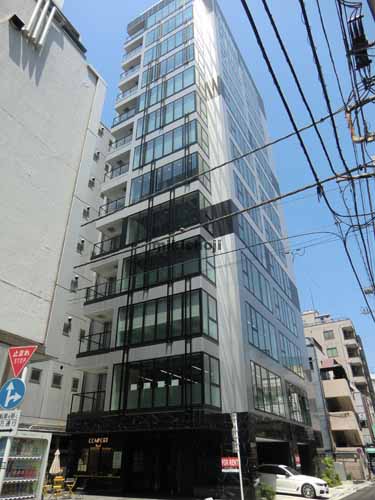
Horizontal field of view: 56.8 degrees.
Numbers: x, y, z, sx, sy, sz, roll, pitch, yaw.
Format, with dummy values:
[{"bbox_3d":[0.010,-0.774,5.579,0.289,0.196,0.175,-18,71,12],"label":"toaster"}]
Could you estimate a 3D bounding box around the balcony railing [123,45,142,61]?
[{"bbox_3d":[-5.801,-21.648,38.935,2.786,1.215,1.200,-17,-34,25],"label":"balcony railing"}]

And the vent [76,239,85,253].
[{"bbox_3d":[-8.031,-0.351,26.056,0.150,0.950,0.640,-17,-34,25],"label":"vent"}]

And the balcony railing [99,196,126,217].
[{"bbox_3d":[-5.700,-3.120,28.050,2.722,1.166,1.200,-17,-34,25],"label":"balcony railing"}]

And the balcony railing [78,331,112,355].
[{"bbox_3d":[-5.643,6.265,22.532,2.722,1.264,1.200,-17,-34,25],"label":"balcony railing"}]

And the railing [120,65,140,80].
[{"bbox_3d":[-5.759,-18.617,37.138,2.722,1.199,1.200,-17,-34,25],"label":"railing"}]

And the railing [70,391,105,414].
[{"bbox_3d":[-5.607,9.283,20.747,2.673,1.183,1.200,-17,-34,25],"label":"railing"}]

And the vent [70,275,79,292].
[{"bbox_3d":[-7.983,2.310,24.564,0.150,1.050,0.700,-17,-34,25],"label":"vent"}]

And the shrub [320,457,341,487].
[{"bbox_3d":[9.412,14.667,22.909,1.000,1.500,1.000,-17,-34,25],"label":"shrub"}]

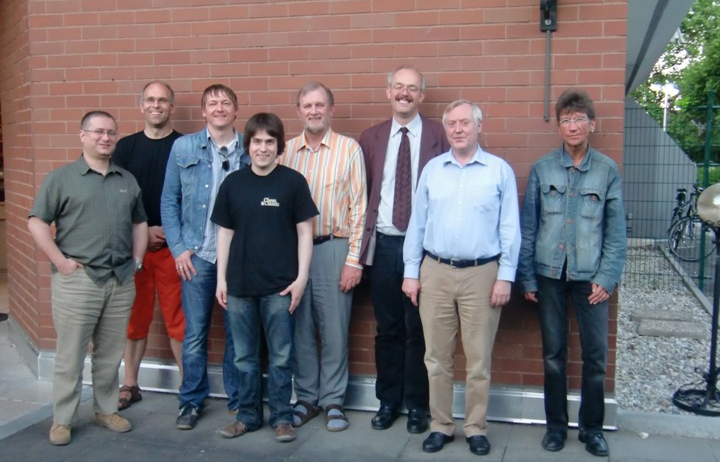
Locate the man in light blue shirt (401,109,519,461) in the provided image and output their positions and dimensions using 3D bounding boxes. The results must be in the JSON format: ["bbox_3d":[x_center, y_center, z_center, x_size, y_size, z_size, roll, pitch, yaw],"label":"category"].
[{"bbox_3d":[0.516,0.224,4.221,0.580,1.760,0.340,2,5,16],"label":"man in light blue shirt"}]

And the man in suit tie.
[{"bbox_3d":[0.244,0.094,4.542,0.510,1.964,0.330,1,5,10],"label":"man in suit tie"}]

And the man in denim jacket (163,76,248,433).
[{"bbox_3d":[-0.854,0.126,4.655,0.530,1.872,0.380,-2,5,-24],"label":"man in denim jacket"}]

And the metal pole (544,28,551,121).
[{"bbox_3d":[1.000,-0.824,4.428,0.022,0.479,0.022,2,5,15],"label":"metal pole"}]

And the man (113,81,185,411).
[{"bbox_3d":[-1.239,0.079,4.963,0.500,1.914,0.340,-1,5,-12],"label":"man"}]

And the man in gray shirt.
[{"bbox_3d":[-1.432,0.227,4.393,0.580,1.708,0.400,-2,5,-30],"label":"man in gray shirt"}]

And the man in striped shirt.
[{"bbox_3d":[-0.217,0.134,4.566,0.510,1.877,0.340,1,5,10],"label":"man in striped shirt"}]

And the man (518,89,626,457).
[{"bbox_3d":[1.079,0.200,4.229,0.545,1.810,0.330,1,5,15],"label":"man"}]

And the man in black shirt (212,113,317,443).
[{"bbox_3d":[-0.499,0.236,4.393,0.545,1.699,0.340,0,5,-3],"label":"man in black shirt"}]

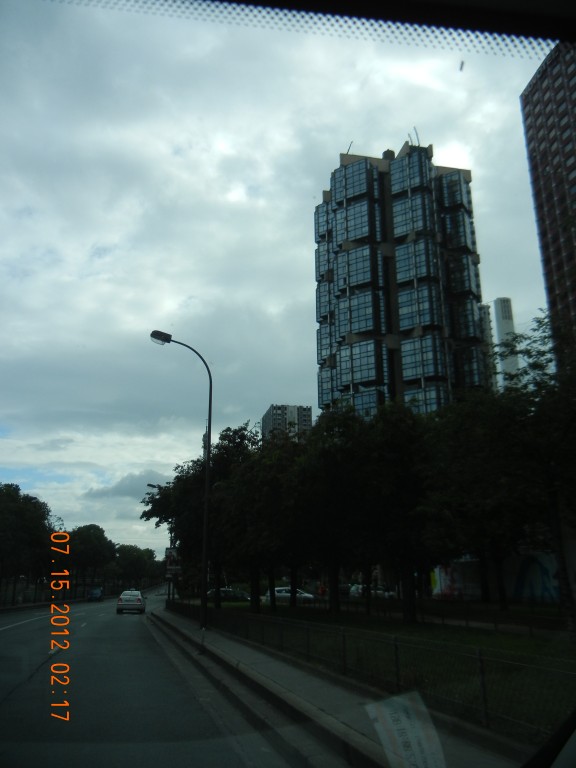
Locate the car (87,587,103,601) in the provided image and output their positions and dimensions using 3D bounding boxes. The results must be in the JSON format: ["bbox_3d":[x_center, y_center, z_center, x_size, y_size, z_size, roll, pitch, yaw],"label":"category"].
[{"bbox_3d":[-23.289,25.453,80.110,1.800,1.650,4.300,2,-17,-8],"label":"car"}]

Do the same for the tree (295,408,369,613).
[{"bbox_3d":[2.381,6.738,36.435,4.800,11.000,4.800,0,-17,0],"label":"tree"}]

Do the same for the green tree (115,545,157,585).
[{"bbox_3d":[-30.475,37.242,133.010,8.200,9.600,8.200,0,-17,0],"label":"green tree"}]

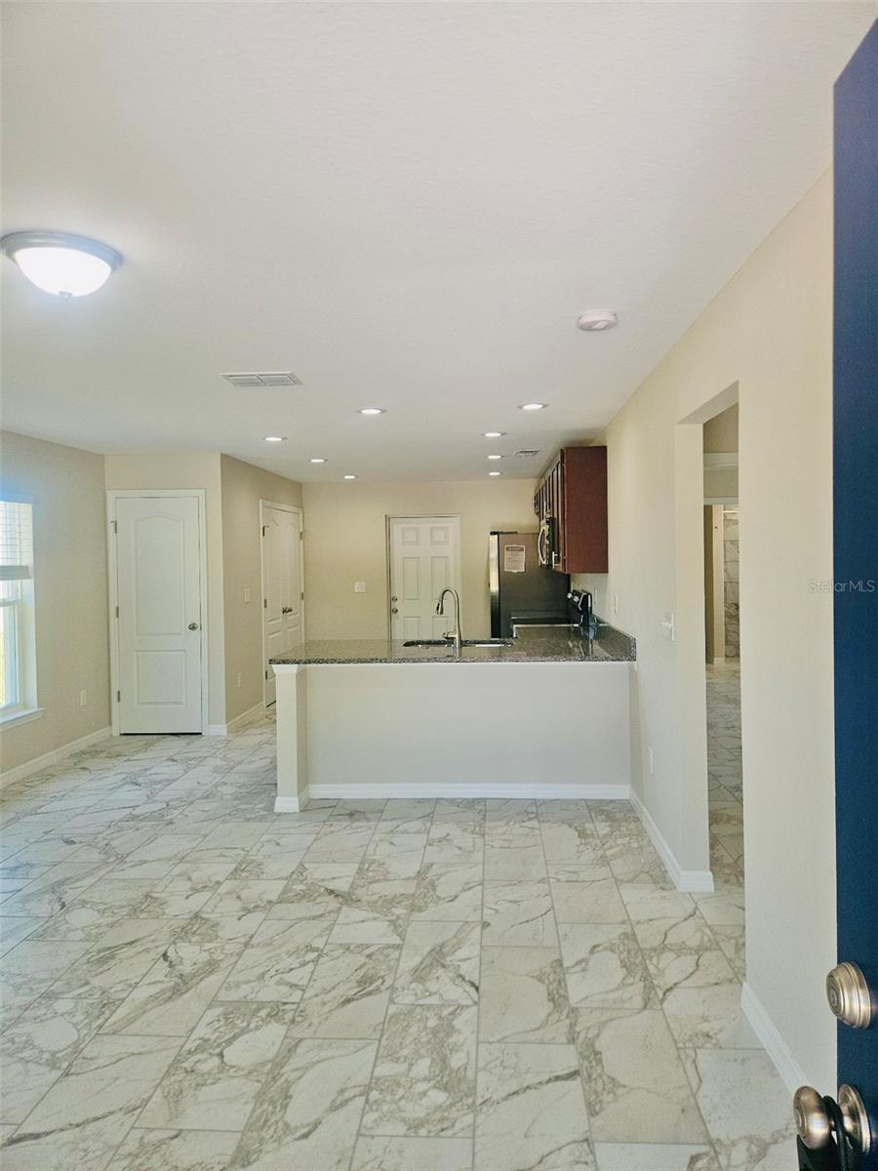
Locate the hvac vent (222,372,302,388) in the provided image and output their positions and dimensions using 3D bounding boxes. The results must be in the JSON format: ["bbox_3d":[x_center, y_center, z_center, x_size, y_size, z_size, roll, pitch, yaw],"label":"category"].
[{"bbox_3d":[-0.903,-1.046,3.991,0.365,0.020,0.290,-1,2,4],"label":"hvac vent"}]

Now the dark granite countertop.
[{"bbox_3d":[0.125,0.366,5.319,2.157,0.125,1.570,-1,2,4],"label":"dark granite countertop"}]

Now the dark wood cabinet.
[{"bbox_3d":[1.175,-0.610,7.376,0.330,0.908,3.580,-1,2,4],"label":"dark wood cabinet"}]

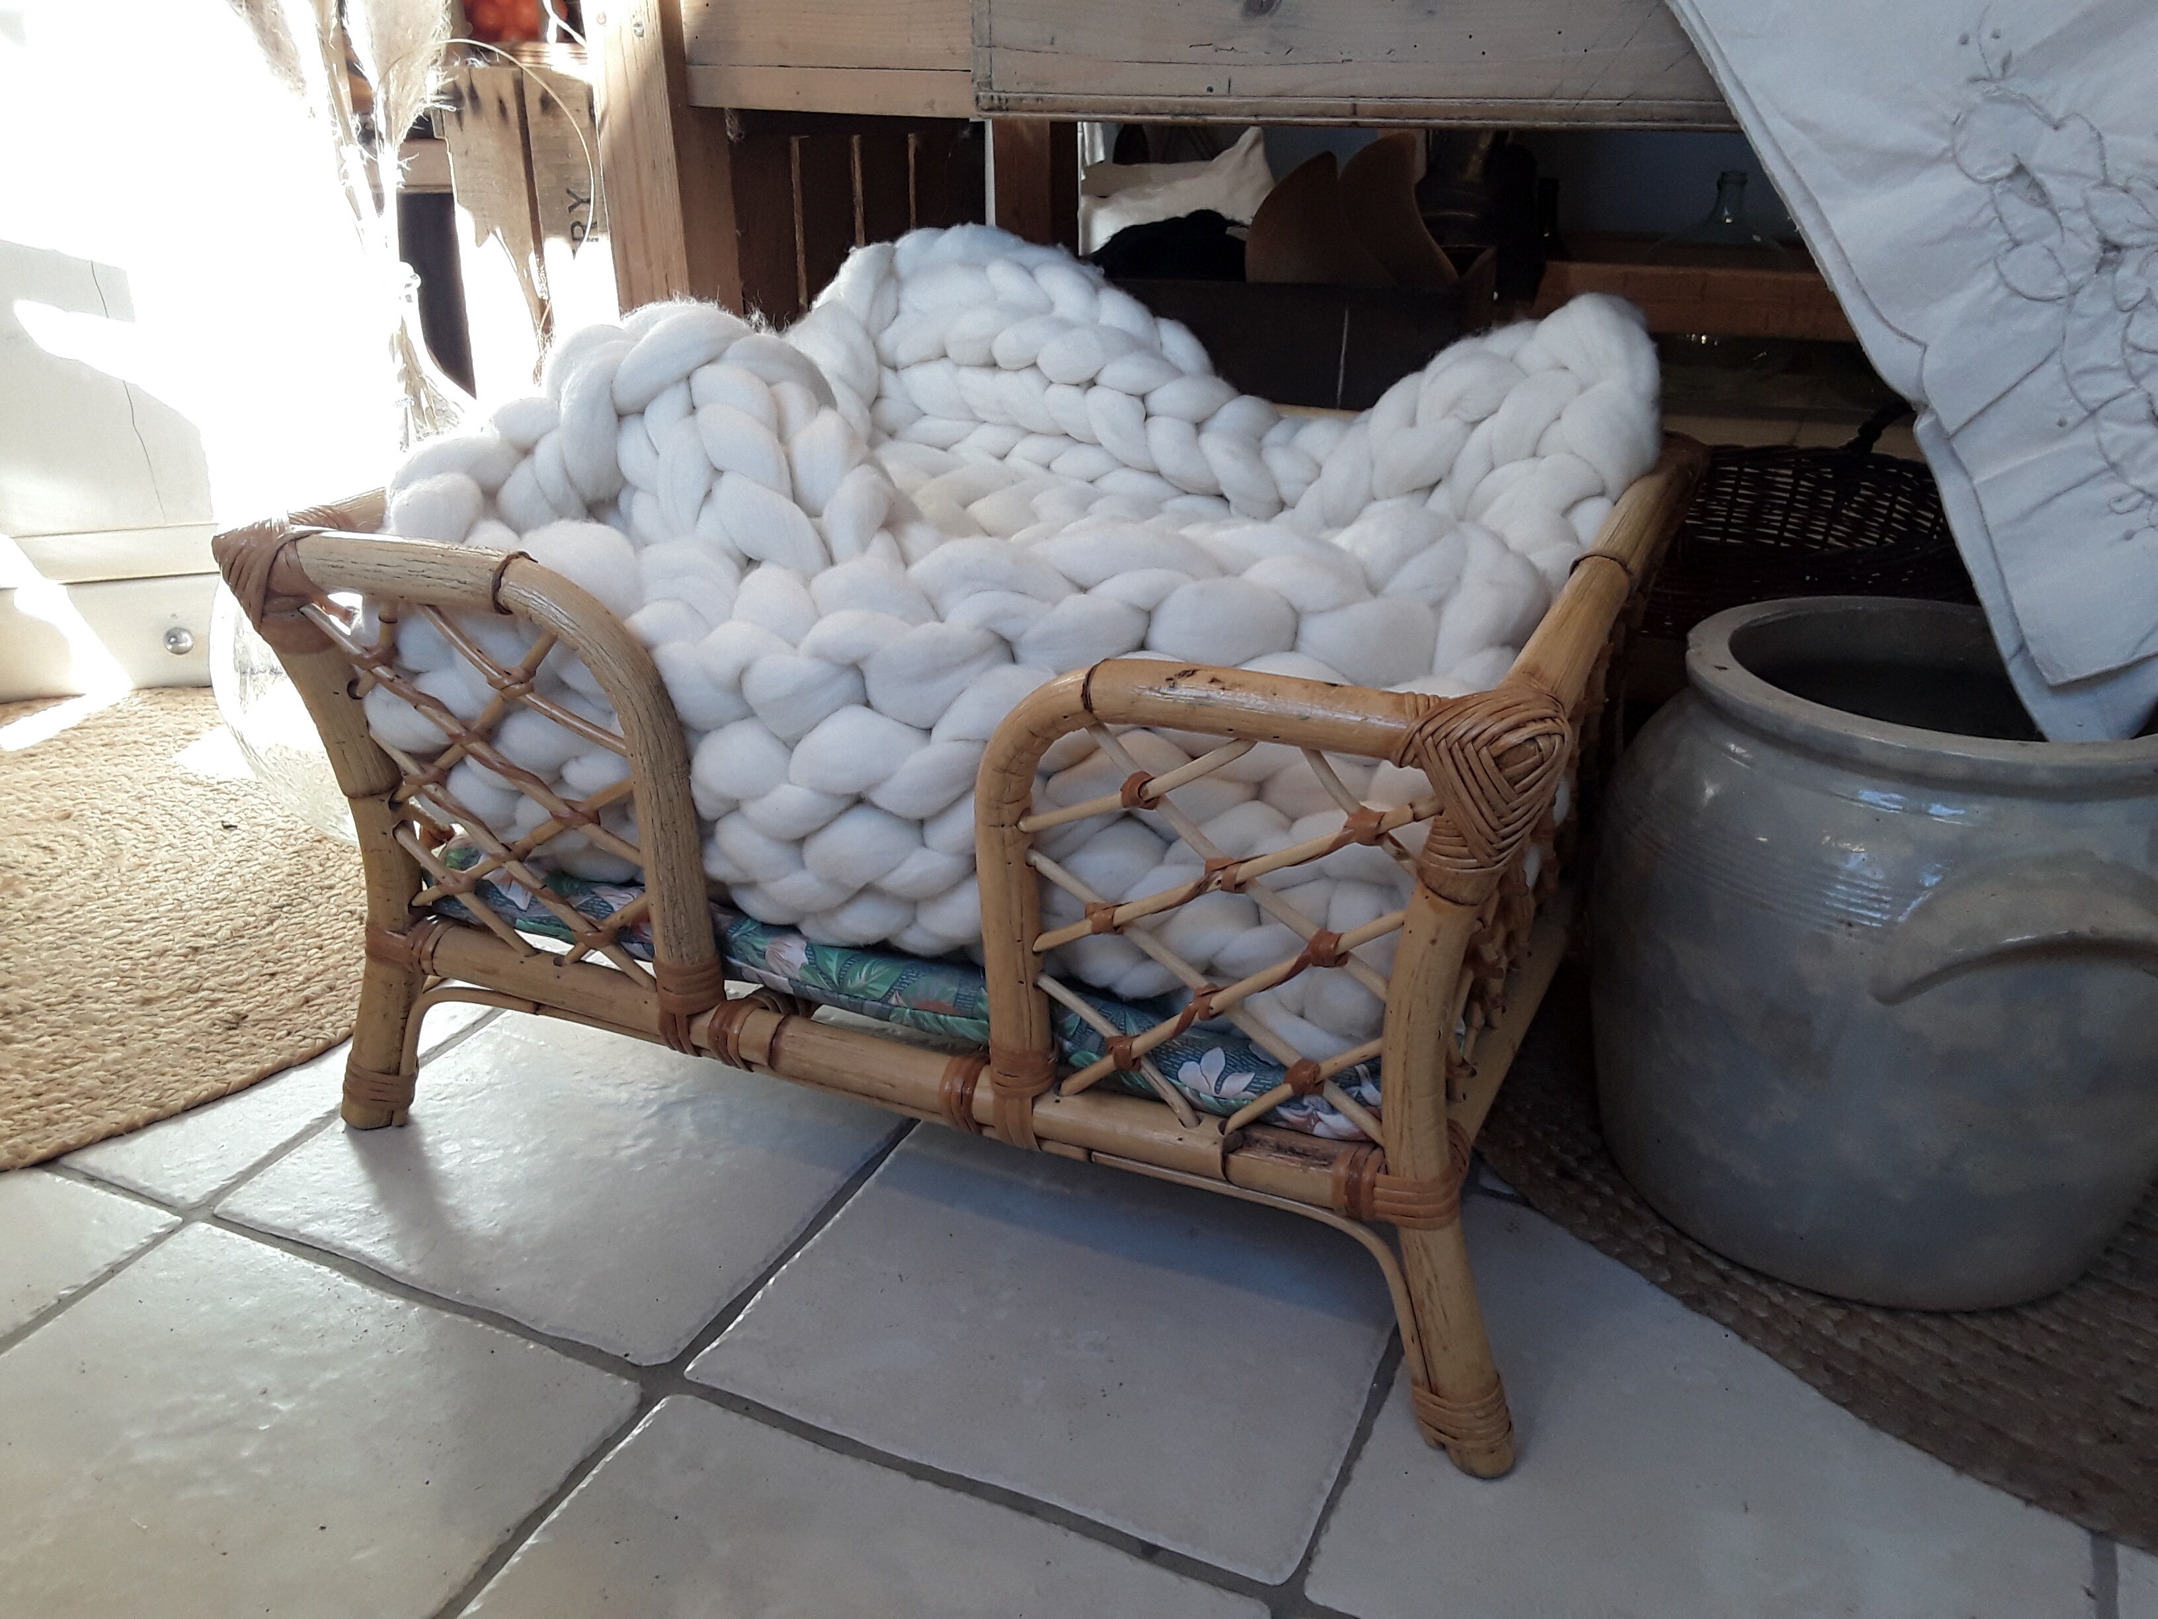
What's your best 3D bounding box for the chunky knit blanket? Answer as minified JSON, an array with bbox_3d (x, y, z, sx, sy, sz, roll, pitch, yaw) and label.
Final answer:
[{"bbox_3d":[-0.021,-0.164,1.038,0.637,0.324,0.519,11,26,21],"label":"chunky knit blanket"}]

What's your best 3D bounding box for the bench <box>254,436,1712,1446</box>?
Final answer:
[{"bbox_3d":[-0.022,-0.022,1.095,0.735,0.408,0.606,11,26,21],"label":"bench"}]

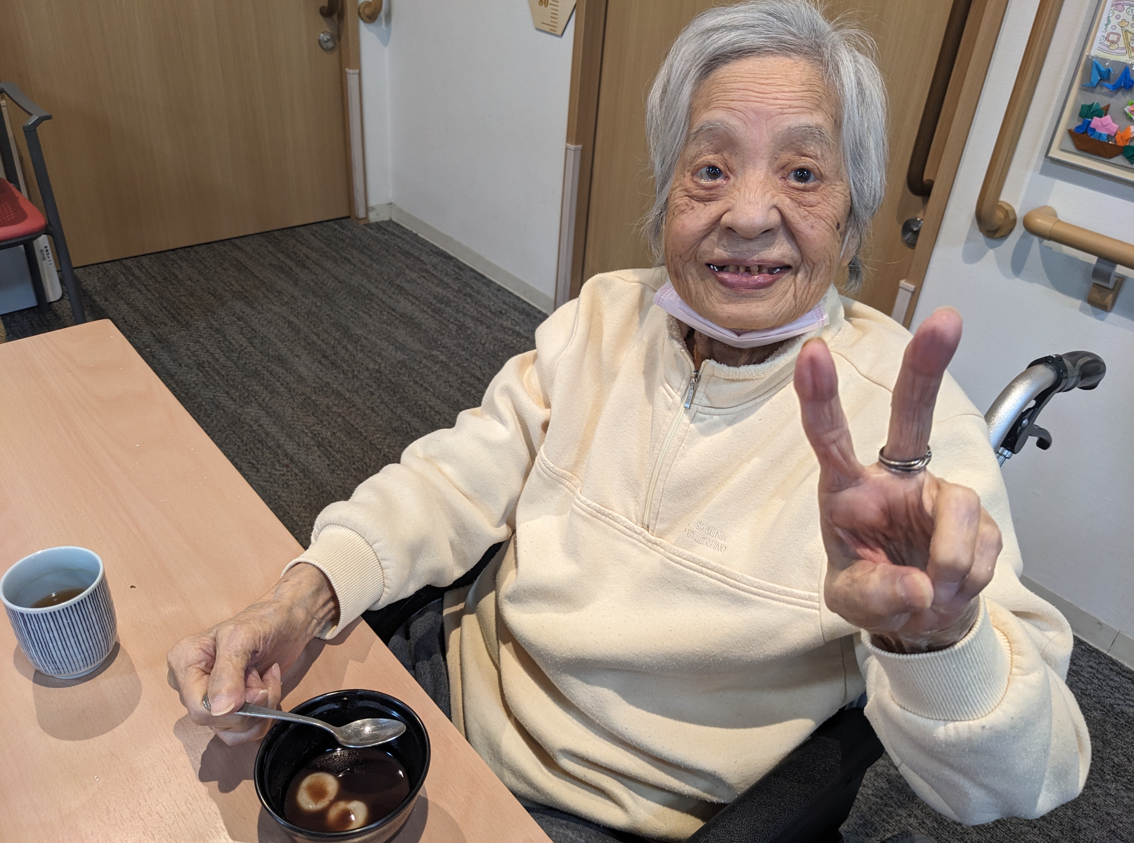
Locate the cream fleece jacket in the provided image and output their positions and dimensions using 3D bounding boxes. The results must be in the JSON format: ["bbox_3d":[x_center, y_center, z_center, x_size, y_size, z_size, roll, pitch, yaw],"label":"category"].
[{"bbox_3d":[0.123,0.149,0.760,0.575,0.430,0.450,23,36,28],"label":"cream fleece jacket"}]

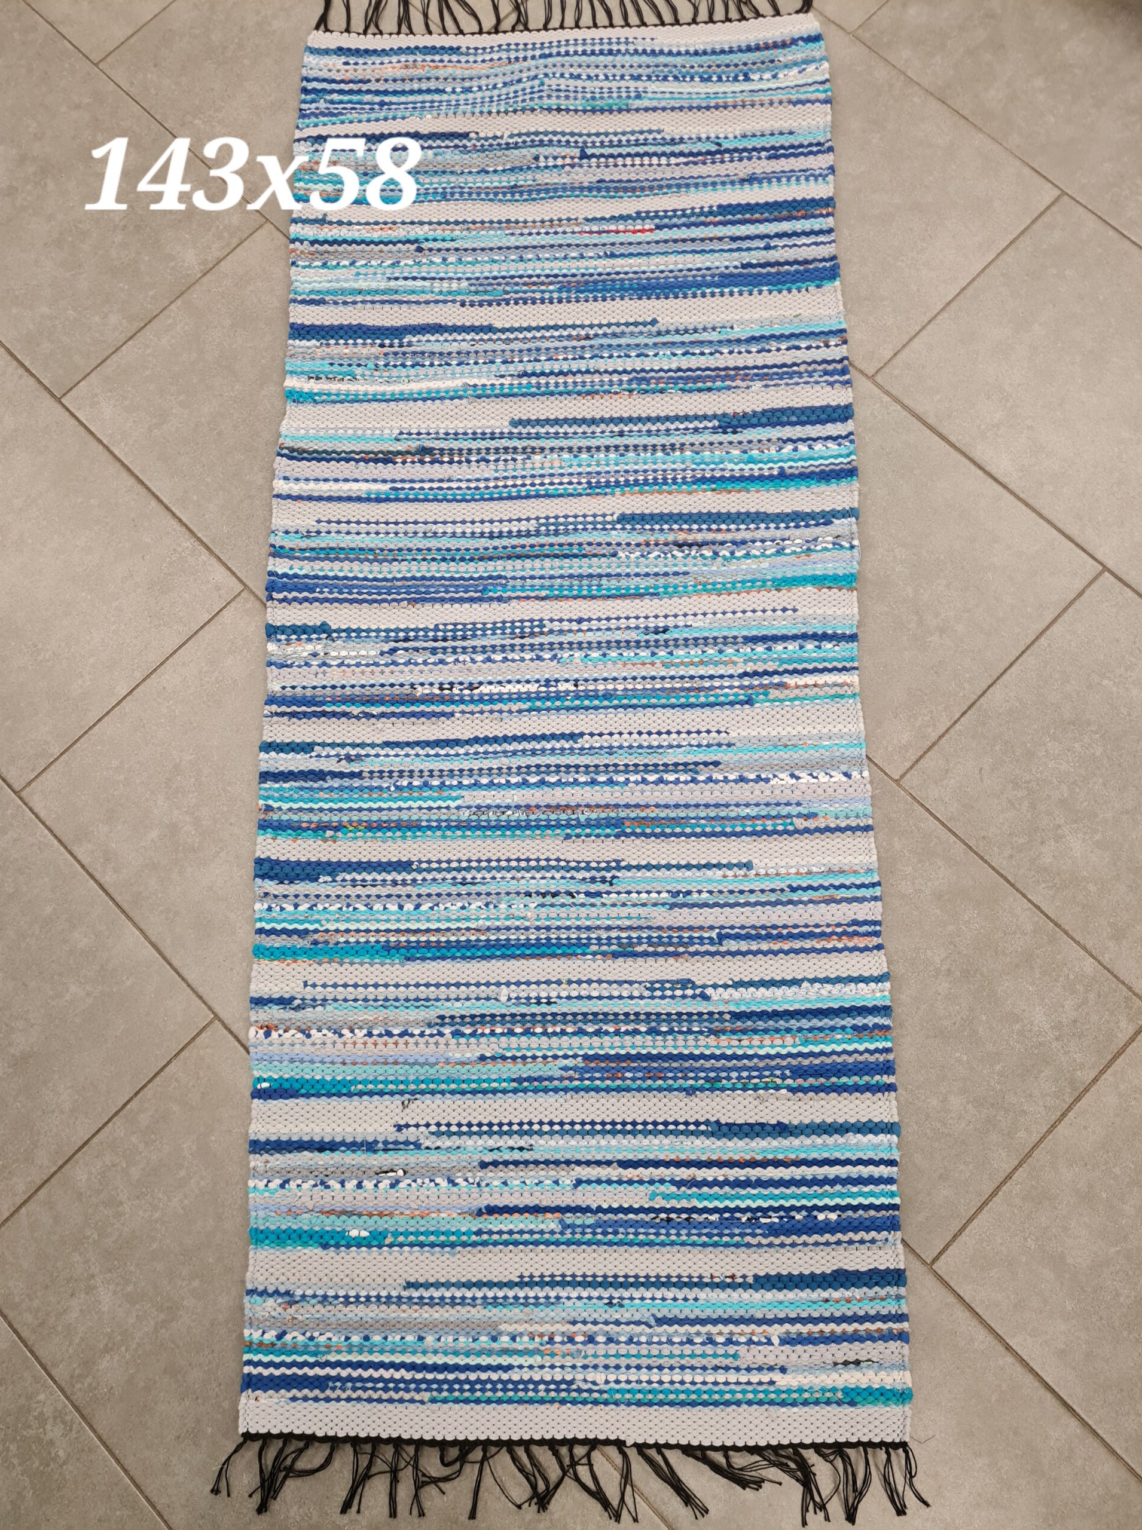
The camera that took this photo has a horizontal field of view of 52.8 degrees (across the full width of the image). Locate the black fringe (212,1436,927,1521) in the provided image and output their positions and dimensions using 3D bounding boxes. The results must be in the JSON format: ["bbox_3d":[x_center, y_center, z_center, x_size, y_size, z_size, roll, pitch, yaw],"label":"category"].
[{"bbox_3d":[-0.005,0.595,0.953,0.594,0.012,0.063,-1,77,3],"label":"black fringe"}]

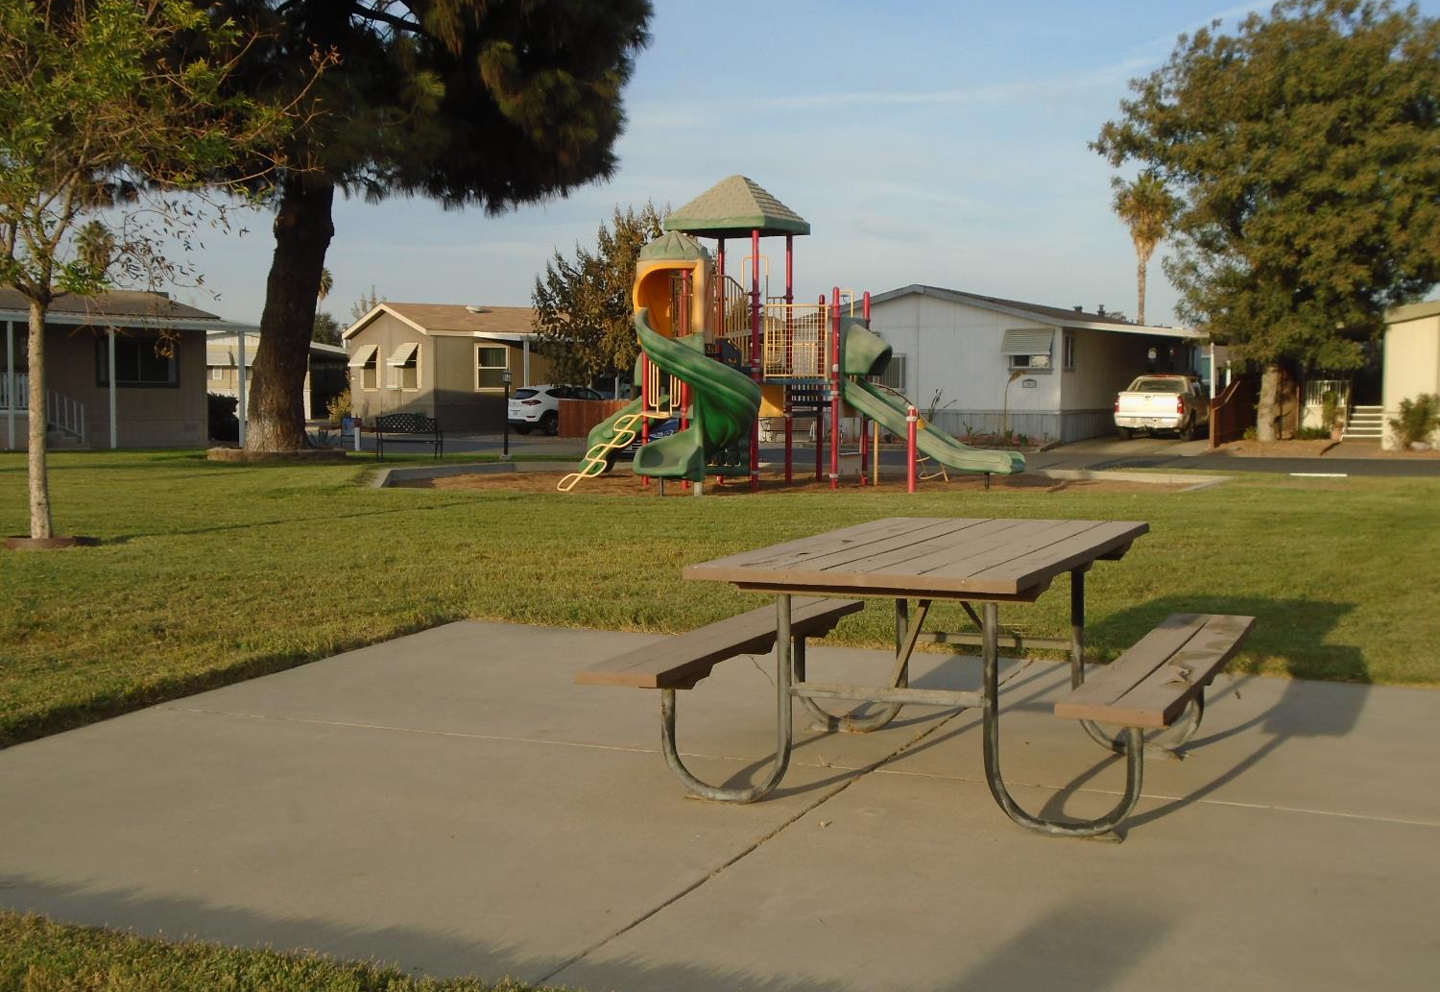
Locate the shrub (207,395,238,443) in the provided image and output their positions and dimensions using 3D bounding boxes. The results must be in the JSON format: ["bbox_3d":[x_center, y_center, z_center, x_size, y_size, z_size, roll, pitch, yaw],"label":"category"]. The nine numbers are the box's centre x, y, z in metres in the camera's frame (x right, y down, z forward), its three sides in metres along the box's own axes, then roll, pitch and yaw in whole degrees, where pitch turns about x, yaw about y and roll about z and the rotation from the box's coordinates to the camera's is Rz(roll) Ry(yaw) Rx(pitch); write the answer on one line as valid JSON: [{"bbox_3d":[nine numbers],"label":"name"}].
[{"bbox_3d":[-12.594,-1.955,44.000,1.050,1.250,1.050,0,4,0],"label":"shrub"}]

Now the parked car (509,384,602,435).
[{"bbox_3d":[-4.891,-2.950,57.733,4.480,1.650,1.850,-4,5,-45],"label":"parked car"}]

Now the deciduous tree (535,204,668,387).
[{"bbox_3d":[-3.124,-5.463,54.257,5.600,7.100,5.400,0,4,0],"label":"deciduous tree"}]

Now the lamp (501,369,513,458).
[{"bbox_3d":[-4.210,-1.633,34.500,0.220,1.780,0.220,0,4,0],"label":"lamp"}]

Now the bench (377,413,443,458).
[{"bbox_3d":[-6.064,-1.149,34.000,1.300,0.900,0.620,-1,4,-15],"label":"bench"}]

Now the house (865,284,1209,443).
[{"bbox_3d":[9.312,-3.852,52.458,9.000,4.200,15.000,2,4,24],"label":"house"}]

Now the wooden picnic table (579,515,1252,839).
[{"bbox_3d":[0.732,0.544,5.760,1.756,0.782,1.836,1,5,24],"label":"wooden picnic table"}]

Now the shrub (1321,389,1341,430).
[{"bbox_3d":[17.222,-2.397,49.300,0.620,1.250,0.620,0,4,0],"label":"shrub"}]

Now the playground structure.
[{"bbox_3d":[0.971,-2.117,23.004,6.000,4.200,3.800,2,4,26],"label":"playground structure"}]

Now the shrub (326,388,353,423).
[{"bbox_3d":[-13.296,-3.123,61.000,1.000,1.350,1.000,0,4,0],"label":"shrub"}]

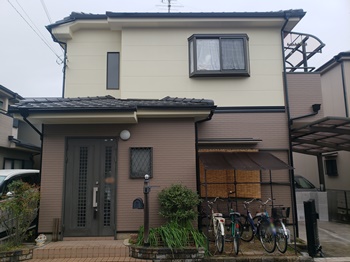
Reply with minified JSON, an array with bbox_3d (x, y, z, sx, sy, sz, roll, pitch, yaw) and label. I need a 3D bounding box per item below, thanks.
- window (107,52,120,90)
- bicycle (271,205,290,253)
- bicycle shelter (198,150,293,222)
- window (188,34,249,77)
[{"bbox_3d":[-1.901,-1.851,8.096,0.391,1.189,0.100,-1,-7,-1],"label":"window"},{"bbox_3d":[2.204,2.071,5.929,0.570,1.040,1.750,0,-7,-7],"label":"bicycle"},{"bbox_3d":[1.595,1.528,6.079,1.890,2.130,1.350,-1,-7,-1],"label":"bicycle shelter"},{"bbox_3d":[1.285,-2.106,7.388,1.744,1.130,0.310,-1,-7,-1],"label":"window"}]

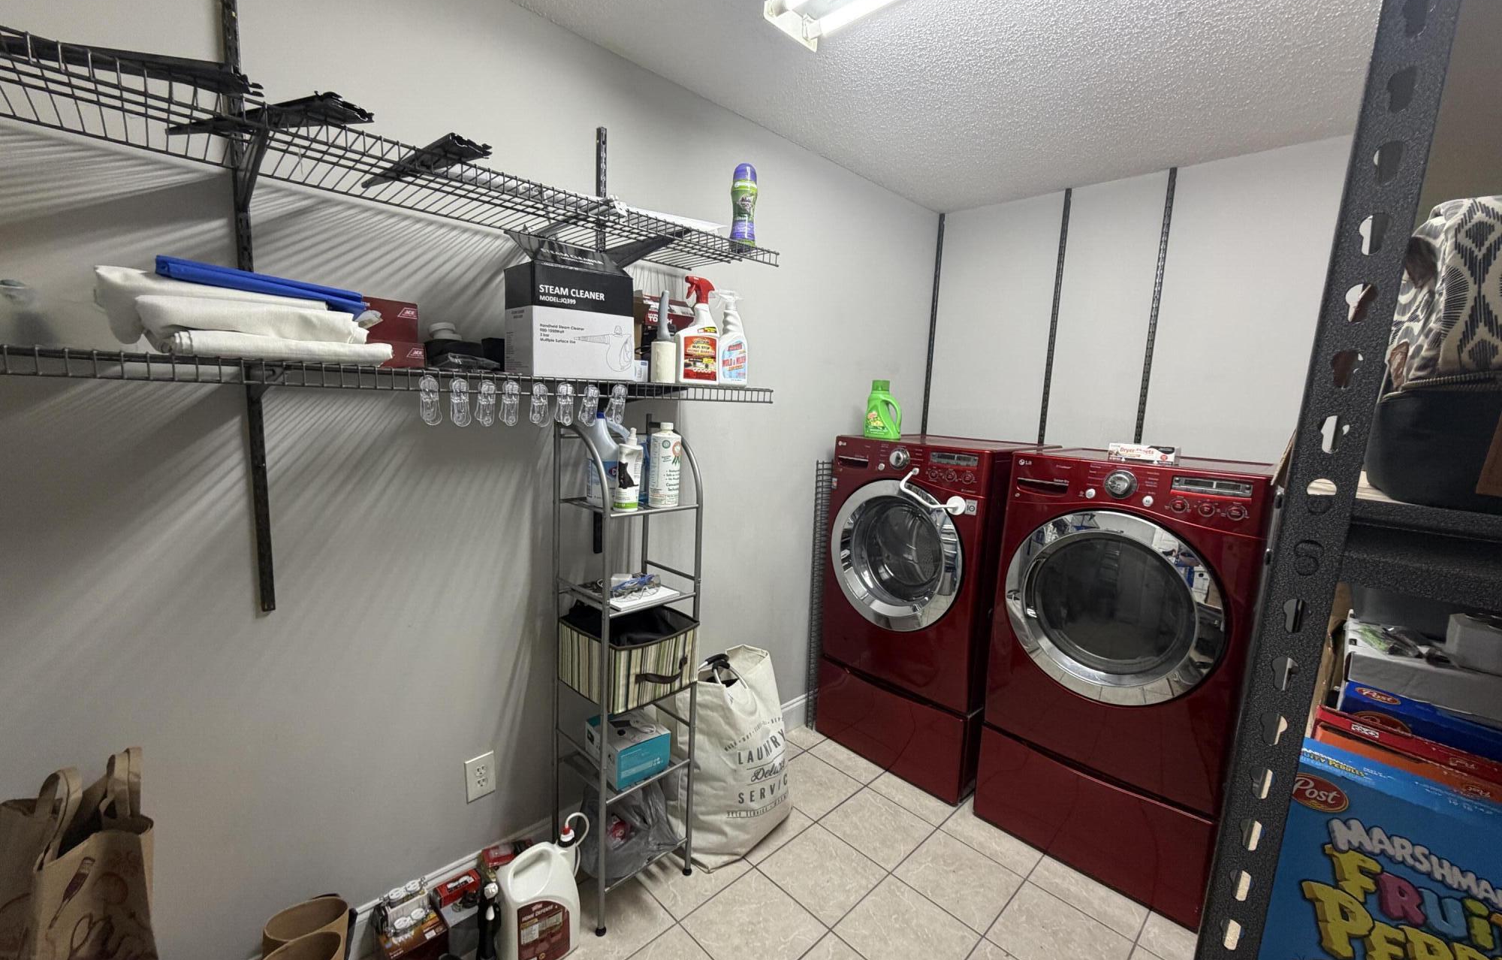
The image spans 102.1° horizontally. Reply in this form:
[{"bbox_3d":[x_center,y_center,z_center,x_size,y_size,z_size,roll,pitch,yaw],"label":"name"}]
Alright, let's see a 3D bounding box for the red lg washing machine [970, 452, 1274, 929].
[{"bbox_3d":[1.353,0.584,2.185,0.683,1.337,0.765,11,12,43],"label":"red lg washing machine"}]

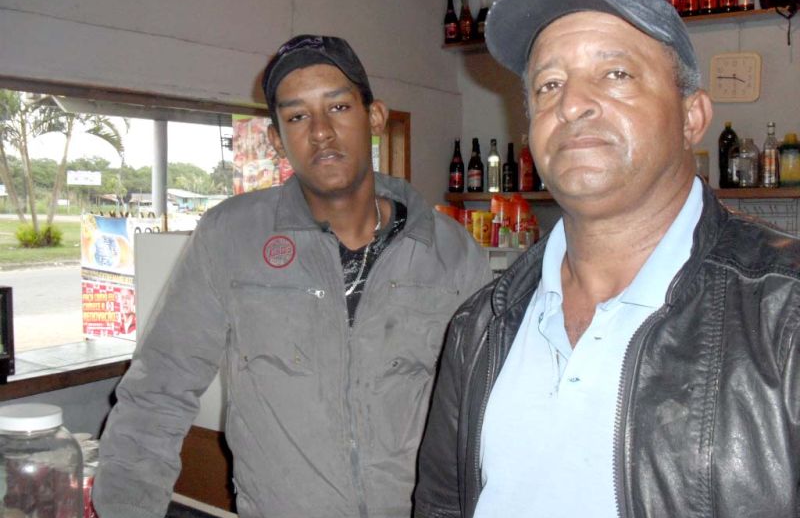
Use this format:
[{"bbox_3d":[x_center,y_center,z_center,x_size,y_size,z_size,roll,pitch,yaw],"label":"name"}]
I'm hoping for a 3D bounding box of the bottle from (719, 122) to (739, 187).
[{"bbox_3d":[1.525,-0.479,3.750,0.093,0.308,0.093,3,5,34],"label":"bottle"}]

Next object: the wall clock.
[{"bbox_3d":[1.713,-0.925,4.121,0.250,0.255,0.040,1,4,30],"label":"wall clock"}]

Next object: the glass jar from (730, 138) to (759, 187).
[{"bbox_3d":[1.698,-0.472,3.975,0.138,0.240,0.138,1,4,30],"label":"glass jar"}]

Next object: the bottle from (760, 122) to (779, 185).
[{"bbox_3d":[1.679,-0.467,3.660,0.073,0.297,0.073,3,5,34],"label":"bottle"}]

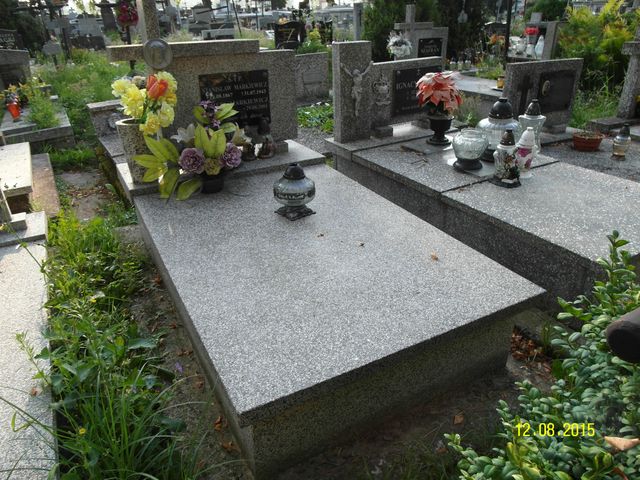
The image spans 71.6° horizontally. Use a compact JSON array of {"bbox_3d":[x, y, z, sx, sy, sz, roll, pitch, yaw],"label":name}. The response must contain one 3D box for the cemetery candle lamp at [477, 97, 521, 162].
[{"bbox_3d":[1.083,-0.655,2.603,0.260,0.345,0.260,-14,31,-25],"label":"cemetery candle lamp"}]

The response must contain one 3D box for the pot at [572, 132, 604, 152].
[{"bbox_3d":[2.120,-0.766,3.480,0.214,0.107,0.171,-15,31,-25],"label":"pot"}]

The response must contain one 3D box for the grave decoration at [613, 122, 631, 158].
[{"bbox_3d":[2.106,-0.687,3.062,0.118,0.226,0.118,-14,31,-25],"label":"grave decoration"}]

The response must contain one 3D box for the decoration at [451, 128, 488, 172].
[{"bbox_3d":[0.916,-0.548,2.690,0.203,0.207,0.203,0,28,0],"label":"decoration"}]

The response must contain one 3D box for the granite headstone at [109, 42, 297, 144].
[{"bbox_3d":[-0.608,-0.819,2.544,1.010,0.581,0.111,-15,30,-25],"label":"granite headstone"}]

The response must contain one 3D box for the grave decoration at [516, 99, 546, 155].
[{"bbox_3d":[1.454,-0.759,2.946,0.158,0.337,0.158,-15,31,-25],"label":"grave decoration"}]

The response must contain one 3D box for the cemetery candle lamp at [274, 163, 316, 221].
[{"bbox_3d":[-0.120,-0.239,2.097,0.194,0.248,0.194,0,28,0],"label":"cemetery candle lamp"}]

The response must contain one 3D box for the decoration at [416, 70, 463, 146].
[{"bbox_3d":[0.864,-0.924,3.134,0.309,0.462,0.309,0,28,0],"label":"decoration"}]

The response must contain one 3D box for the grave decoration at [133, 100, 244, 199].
[{"bbox_3d":[-0.652,-0.466,2.322,0.510,0.440,0.317,-14,31,-25],"label":"grave decoration"}]

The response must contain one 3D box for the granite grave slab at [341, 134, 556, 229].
[{"bbox_3d":[0.868,-0.428,2.975,1.018,0.270,0.835,-15,31,-25],"label":"granite grave slab"}]

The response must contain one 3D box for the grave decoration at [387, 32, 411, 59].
[{"bbox_3d":[1.185,-2.884,6.612,0.387,0.400,0.360,-15,31,-25],"label":"grave decoration"}]

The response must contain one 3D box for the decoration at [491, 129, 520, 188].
[{"bbox_3d":[1.046,-0.456,2.424,0.138,0.289,0.124,-15,31,-25],"label":"decoration"}]

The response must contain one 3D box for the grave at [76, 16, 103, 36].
[{"bbox_3d":[-8.322,-7.725,16.054,0.860,0.660,0.220,-15,31,-25],"label":"grave"}]

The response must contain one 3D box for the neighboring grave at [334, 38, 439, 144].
[{"bbox_3d":[0.470,-0.997,2.945,0.818,0.607,0.097,-14,31,-25],"label":"neighboring grave"}]

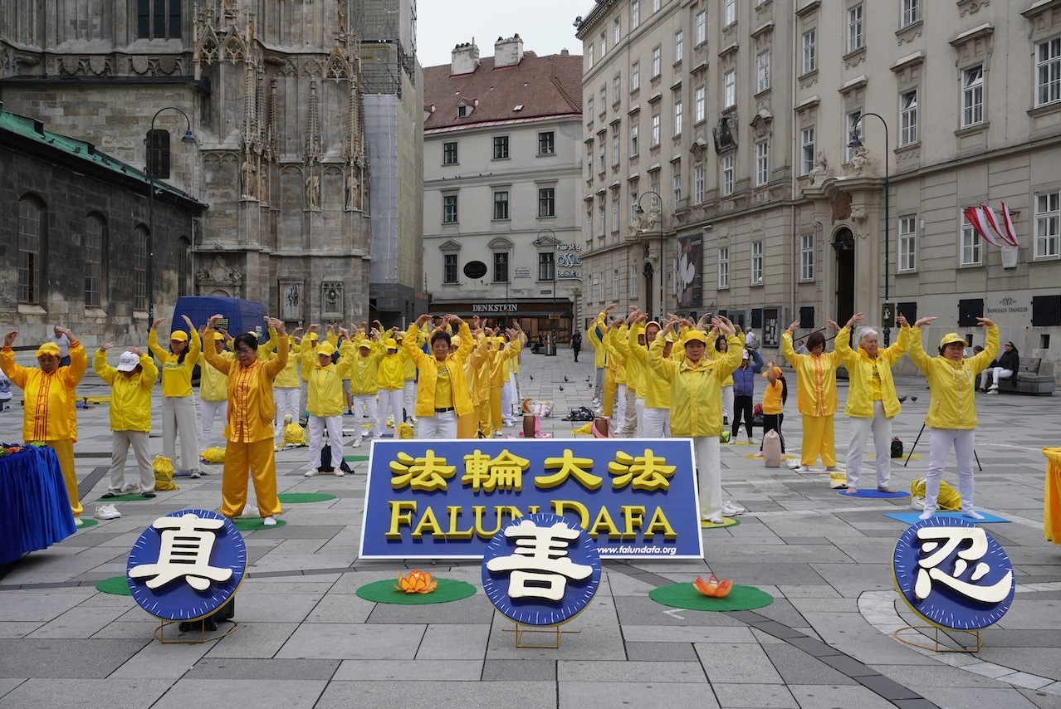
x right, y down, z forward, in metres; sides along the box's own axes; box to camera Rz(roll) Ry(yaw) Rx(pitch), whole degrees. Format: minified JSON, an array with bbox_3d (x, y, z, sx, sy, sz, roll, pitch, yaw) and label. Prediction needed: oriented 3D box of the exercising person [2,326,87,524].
[{"bbox_3d":[-4.064,0.581,9.634,0.690,1.640,0.430,0,1,-6],"label":"exercising person"}]

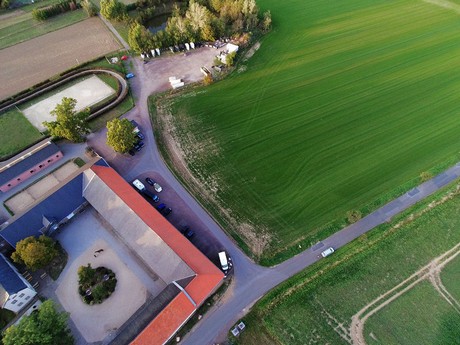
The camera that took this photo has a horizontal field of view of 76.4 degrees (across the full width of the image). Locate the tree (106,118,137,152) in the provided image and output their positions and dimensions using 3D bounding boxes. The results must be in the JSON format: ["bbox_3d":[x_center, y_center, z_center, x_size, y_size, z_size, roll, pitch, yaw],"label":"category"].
[{"bbox_3d":[-44.152,-14.971,119.647,11.500,15.800,11.500,2,54,0],"label":"tree"}]

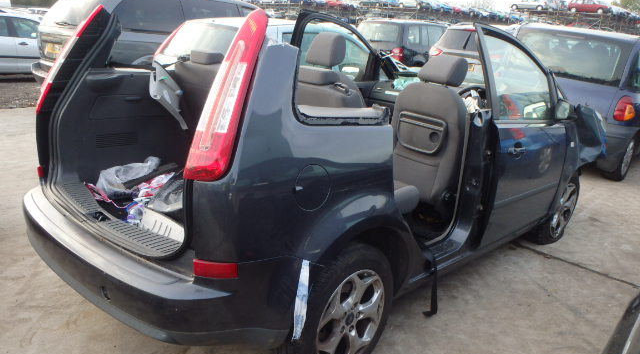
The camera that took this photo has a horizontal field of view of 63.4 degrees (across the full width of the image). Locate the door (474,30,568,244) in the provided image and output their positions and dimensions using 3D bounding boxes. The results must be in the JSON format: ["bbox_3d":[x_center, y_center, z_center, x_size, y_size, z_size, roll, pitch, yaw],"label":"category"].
[{"bbox_3d":[1.232,-0.237,3.189,0.220,1.220,1.230,18,21,40],"label":"door"}]

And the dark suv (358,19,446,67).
[{"bbox_3d":[2.913,-4.021,16.505,1.790,1.740,4.400,15,20,34],"label":"dark suv"}]

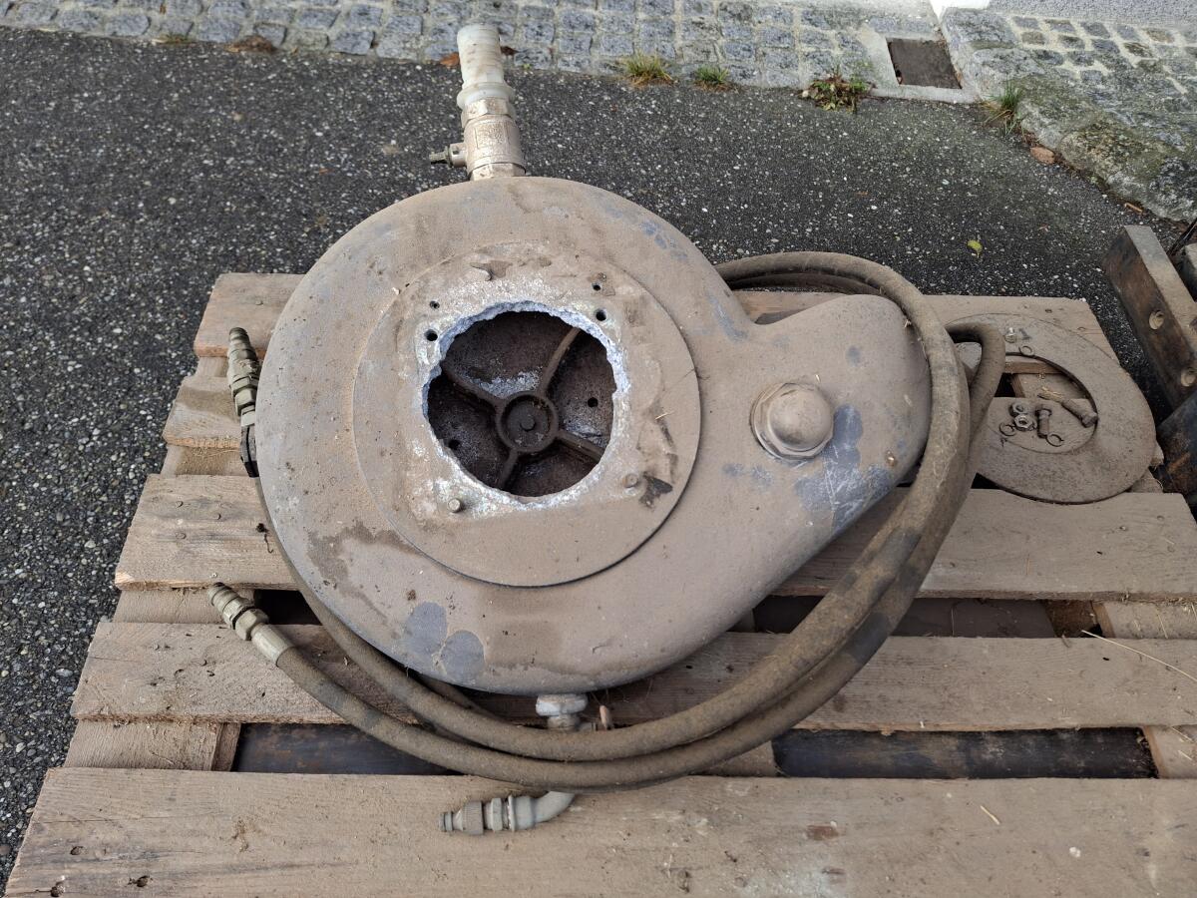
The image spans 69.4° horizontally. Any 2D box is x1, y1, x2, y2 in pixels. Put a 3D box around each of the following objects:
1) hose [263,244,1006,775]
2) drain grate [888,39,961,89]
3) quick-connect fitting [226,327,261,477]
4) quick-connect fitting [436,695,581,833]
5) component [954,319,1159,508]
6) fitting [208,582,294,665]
[{"bbox_3d":[0.070,0.024,0.963,0.880,0.090,0.685,1,55,-2],"label":"hose"},{"bbox_3d":[0.966,-1.143,2.584,0.182,0.025,0.250,1,55,-2],"label":"drain grate"},{"bbox_3d":[-0.407,-0.059,1.008,0.040,0.042,0.229,-14,57,-12],"label":"quick-connect fitting"},{"bbox_3d":[-0.076,0.281,0.777,0.133,0.086,0.120,-3,55,-5],"label":"quick-connect fitting"},{"bbox_3d":[0.549,-0.061,1.096,0.298,0.012,0.298,1,55,-2],"label":"component"},{"bbox_3d":[-0.350,0.172,0.867,0.111,0.032,0.031,35,60,20],"label":"fitting"}]

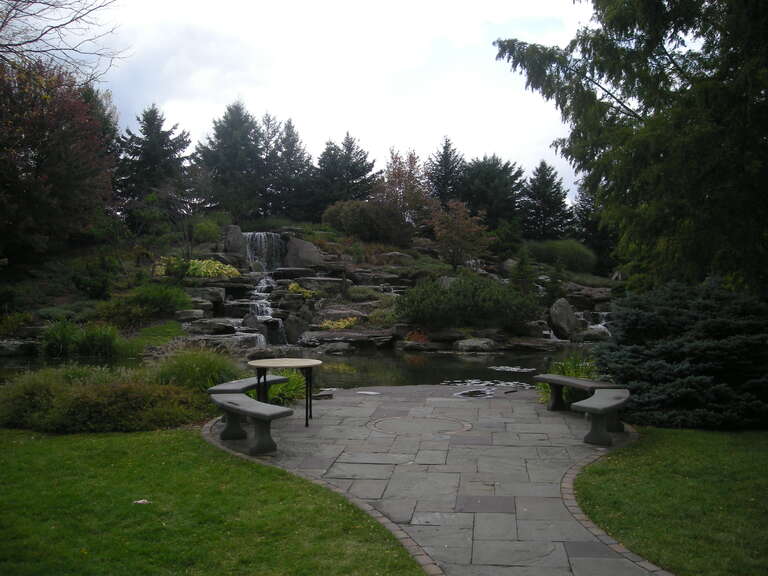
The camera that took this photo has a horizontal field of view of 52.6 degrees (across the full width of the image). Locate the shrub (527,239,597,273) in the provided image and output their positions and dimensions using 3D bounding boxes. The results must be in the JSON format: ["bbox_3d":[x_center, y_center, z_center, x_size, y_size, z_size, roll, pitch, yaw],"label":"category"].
[{"bbox_3d":[7.772,-1.423,34.000,3.065,1.489,2.500,0,0,0],"label":"shrub"}]

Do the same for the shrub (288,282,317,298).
[{"bbox_3d":[-2.372,0.073,22.600,0.810,0.470,0.650,0,1,0],"label":"shrub"}]

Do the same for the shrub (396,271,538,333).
[{"bbox_3d":[2.183,0.353,20.300,3.640,1.620,2.900,0,1,0],"label":"shrub"}]

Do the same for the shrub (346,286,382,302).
[{"bbox_3d":[-0.665,0.230,26.500,1.220,0.530,1.000,0,0,0],"label":"shrub"}]

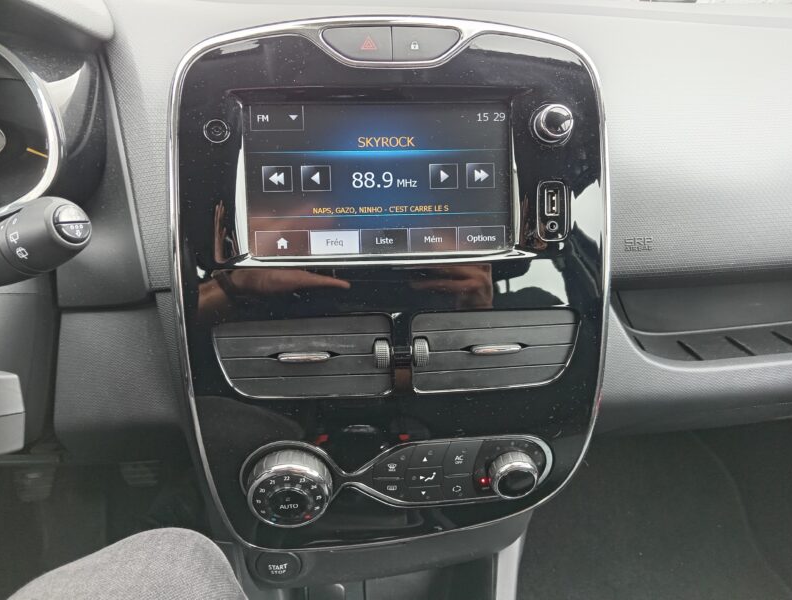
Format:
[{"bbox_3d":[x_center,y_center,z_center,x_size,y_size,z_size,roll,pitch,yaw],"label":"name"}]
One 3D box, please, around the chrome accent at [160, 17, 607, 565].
[{"bbox_3d":[0.000,-0.006,0.341,0.257,0.313,0.035,-2,4,-4],"label":"chrome accent"}]

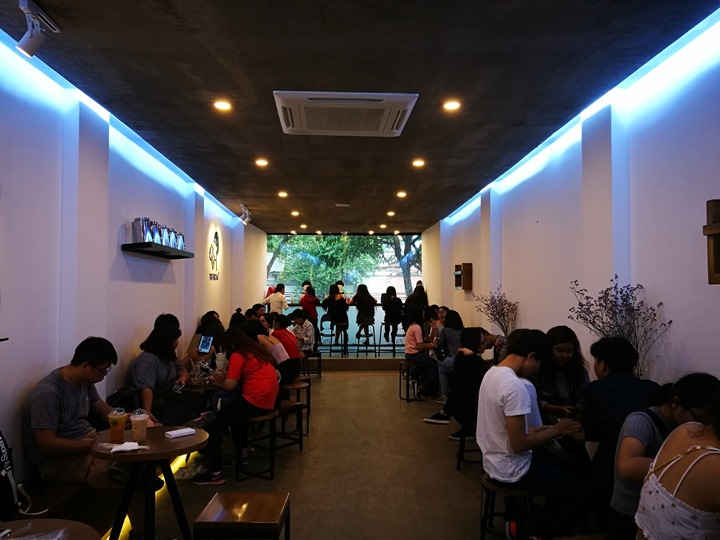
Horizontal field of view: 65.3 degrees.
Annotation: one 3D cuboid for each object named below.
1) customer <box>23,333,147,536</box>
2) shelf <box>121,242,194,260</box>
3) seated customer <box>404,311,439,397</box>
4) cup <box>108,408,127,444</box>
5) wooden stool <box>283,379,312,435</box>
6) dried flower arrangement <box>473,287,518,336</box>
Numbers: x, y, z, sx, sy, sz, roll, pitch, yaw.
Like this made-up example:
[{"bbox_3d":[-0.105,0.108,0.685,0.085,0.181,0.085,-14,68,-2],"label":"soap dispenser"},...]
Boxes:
[{"bbox_3d":[-1.483,0.944,3.040,0.740,1.180,0.500,0,-2,1],"label":"customer"},{"bbox_3d":[-1.863,-0.172,5.288,0.255,0.050,1.320,0,-2,-1],"label":"shelf"},{"bbox_3d":[0.889,1.184,7.709,0.600,1.190,0.440,0,-2,-13],"label":"seated customer"},{"bbox_3d":[-1.200,0.775,2.780,0.095,0.165,0.095,0,-2,-1],"label":"cup"},{"bbox_3d":[-0.671,1.397,5.634,0.350,0.480,0.350,0,-2,-1],"label":"wooden stool"},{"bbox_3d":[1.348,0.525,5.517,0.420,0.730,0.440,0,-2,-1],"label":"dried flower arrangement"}]

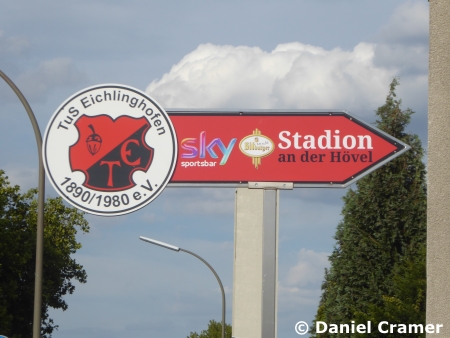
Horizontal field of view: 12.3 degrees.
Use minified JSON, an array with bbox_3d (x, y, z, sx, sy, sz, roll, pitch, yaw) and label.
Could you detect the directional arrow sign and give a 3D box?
[{"bbox_3d":[0.343,-0.112,11.520,1.350,0.425,0.060,0,-10,3],"label":"directional arrow sign"}]

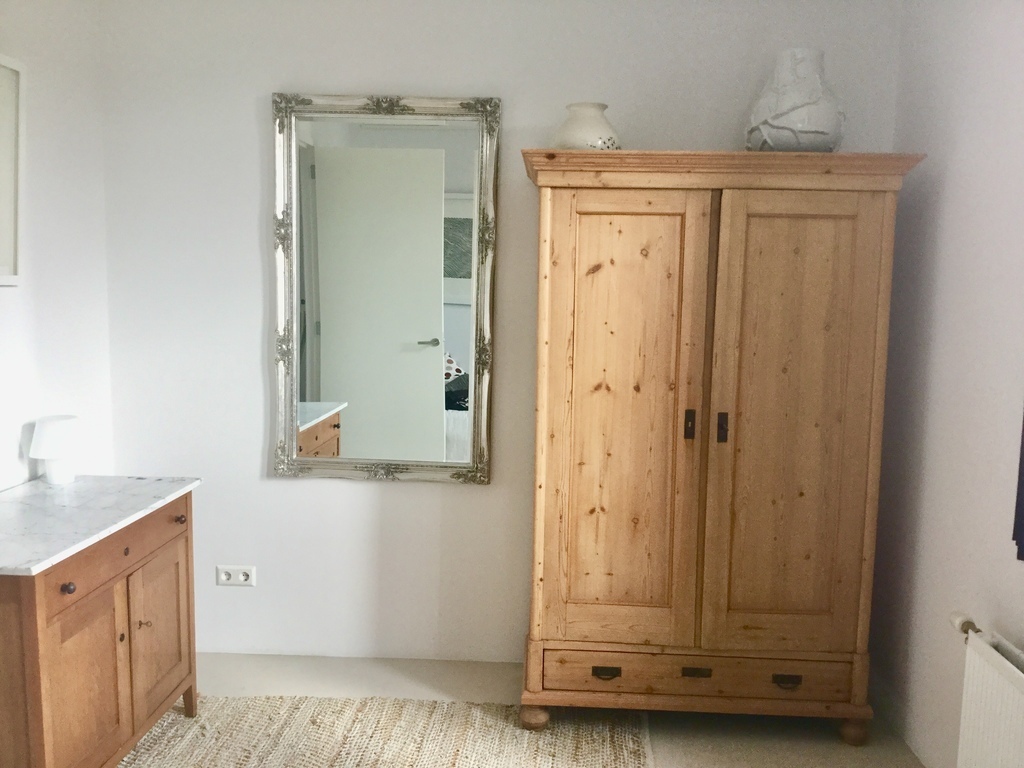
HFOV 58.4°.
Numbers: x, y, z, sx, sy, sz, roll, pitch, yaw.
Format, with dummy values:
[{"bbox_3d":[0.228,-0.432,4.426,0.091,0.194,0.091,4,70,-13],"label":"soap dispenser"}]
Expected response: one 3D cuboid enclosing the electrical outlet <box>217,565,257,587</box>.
[{"bbox_3d":[-1.040,0.725,3.461,0.152,0.081,0.014,1,6,3],"label":"electrical outlet"}]

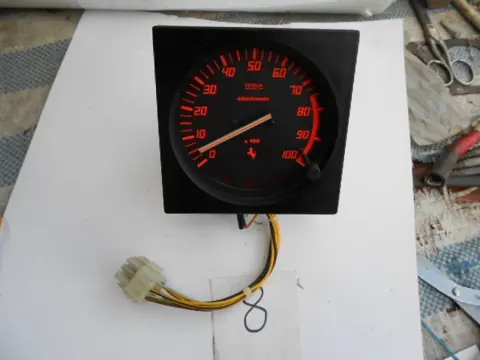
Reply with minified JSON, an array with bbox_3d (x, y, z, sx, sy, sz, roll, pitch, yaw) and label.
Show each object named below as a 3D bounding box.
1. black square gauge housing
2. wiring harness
[{"bbox_3d":[0.009,-0.048,0.269,0.120,0.120,0.095,0,22,0],"label":"black square gauge housing"},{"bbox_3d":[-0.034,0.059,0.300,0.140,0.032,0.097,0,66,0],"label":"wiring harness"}]

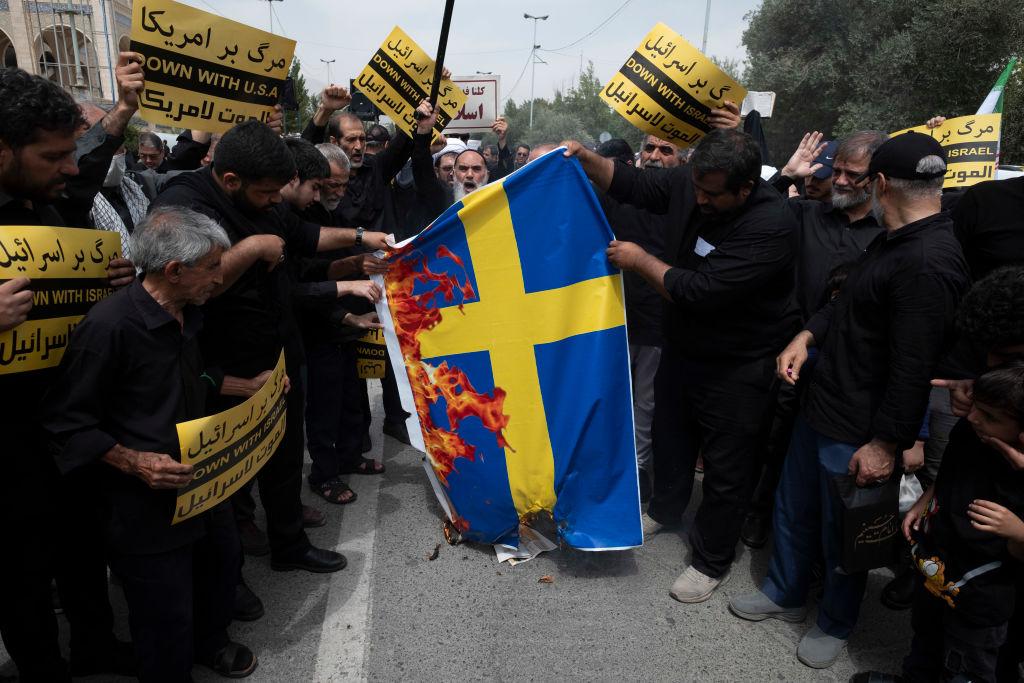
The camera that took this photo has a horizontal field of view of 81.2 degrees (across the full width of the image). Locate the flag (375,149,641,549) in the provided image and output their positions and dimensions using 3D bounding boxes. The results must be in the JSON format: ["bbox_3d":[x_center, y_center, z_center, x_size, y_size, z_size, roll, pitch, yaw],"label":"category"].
[{"bbox_3d":[0.047,0.102,2.307,0.990,1.550,0.250,2,17,0],"label":"flag"}]

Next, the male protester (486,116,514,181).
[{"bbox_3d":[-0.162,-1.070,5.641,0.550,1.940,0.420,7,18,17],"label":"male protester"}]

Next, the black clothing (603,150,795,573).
[{"bbox_3d":[0.717,0.130,2.373,0.600,1.520,0.600,-7,19,-25],"label":"black clothing"}]

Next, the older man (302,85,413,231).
[{"bbox_3d":[-0.812,-0.299,3.142,0.680,1.940,0.480,-7,19,-25],"label":"older man"}]

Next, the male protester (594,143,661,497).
[{"bbox_3d":[0.583,-0.076,2.924,0.360,1.730,0.540,-10,19,-40],"label":"male protester"}]

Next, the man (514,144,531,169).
[{"bbox_3d":[0.094,-1.304,6.718,0.520,1.750,0.320,4,18,8],"label":"man"}]

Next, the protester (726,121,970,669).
[{"bbox_3d":[1.114,0.203,1.938,0.540,1.700,0.530,0,14,-8],"label":"protester"}]

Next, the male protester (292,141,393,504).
[{"bbox_3d":[-0.837,-0.091,2.921,0.540,1.670,0.530,6,14,15],"label":"male protester"}]

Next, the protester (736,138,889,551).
[{"bbox_3d":[1.279,0.046,2.505,0.600,1.740,0.420,10,16,31],"label":"protester"}]

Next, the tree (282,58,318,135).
[{"bbox_3d":[-8.961,-9.263,25.465,2.200,5.200,2.200,2,17,0],"label":"tree"}]

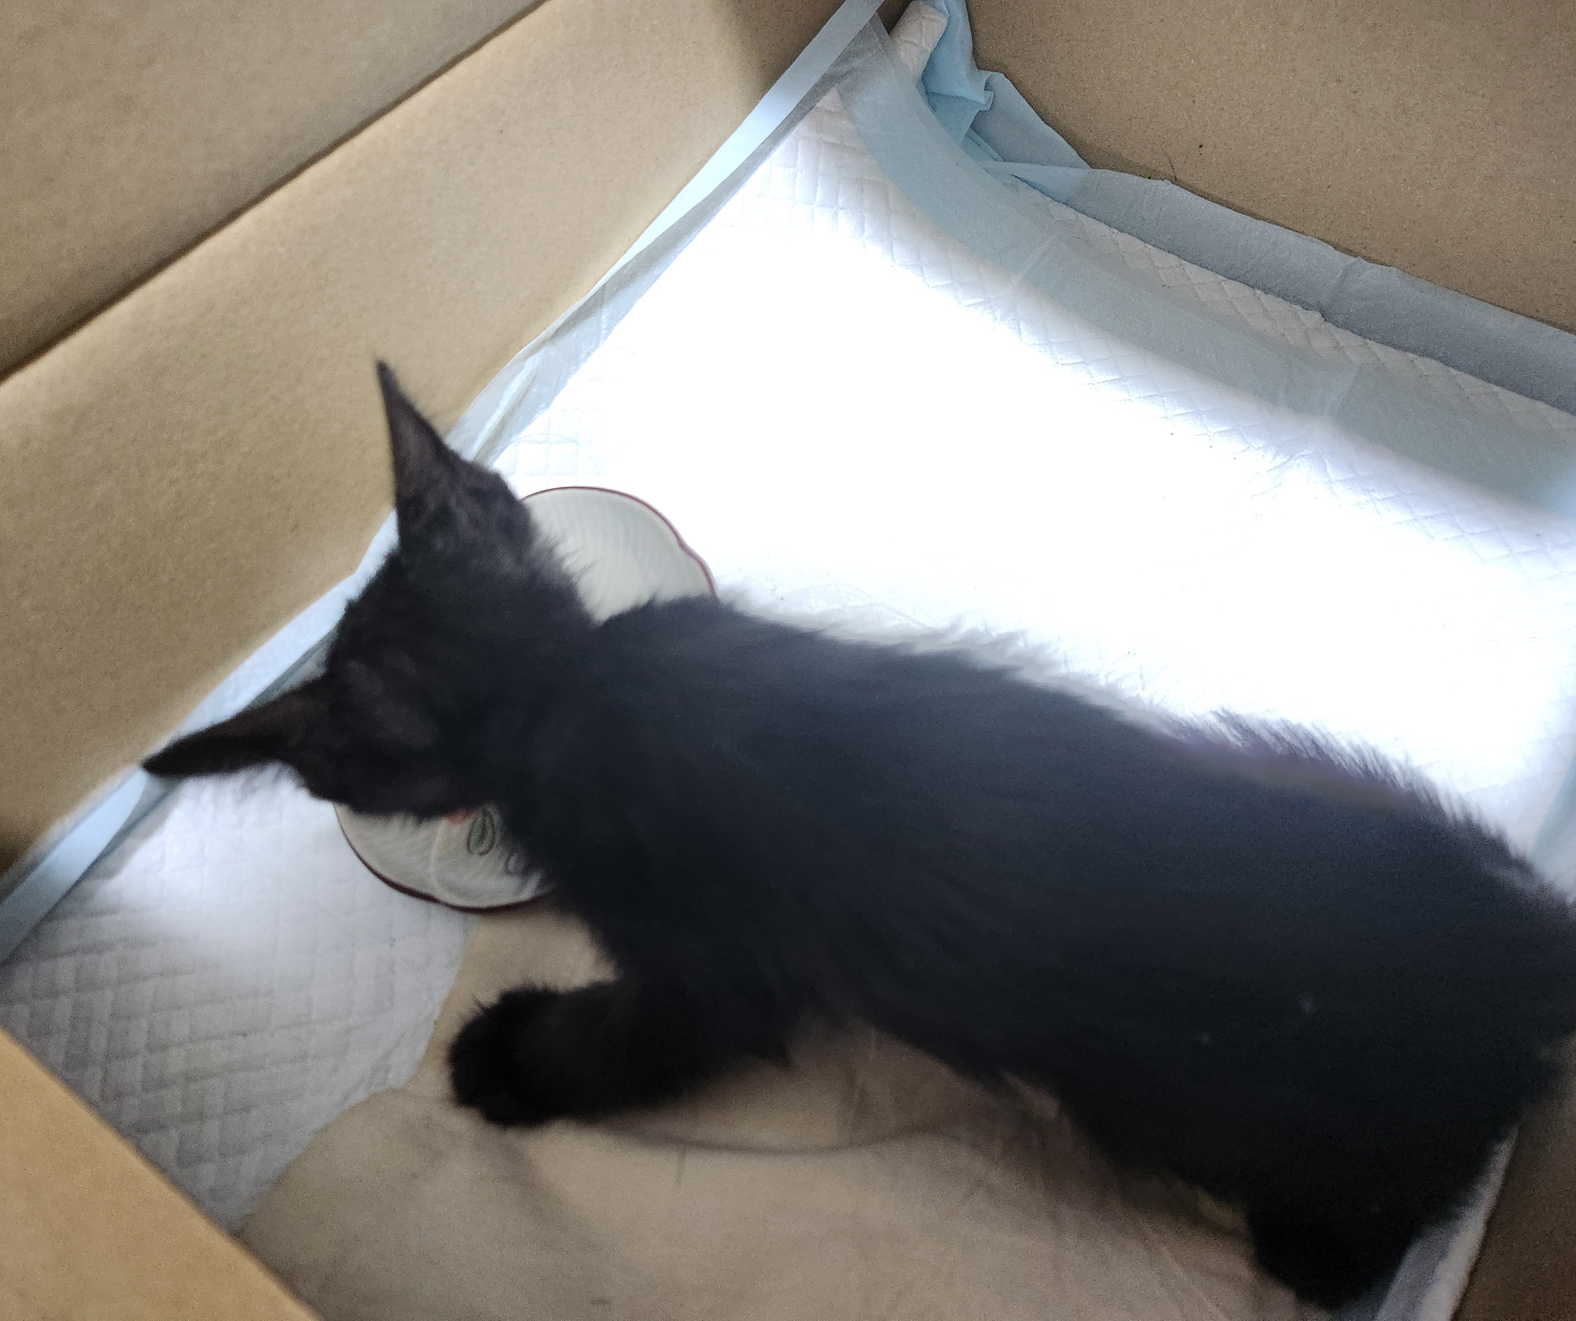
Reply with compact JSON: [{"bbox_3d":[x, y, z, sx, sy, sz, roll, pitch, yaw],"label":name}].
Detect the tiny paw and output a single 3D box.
[{"bbox_3d":[-0.069,0.098,0.290,0.030,0.022,0.030,-8,60,-2],"label":"tiny paw"}]

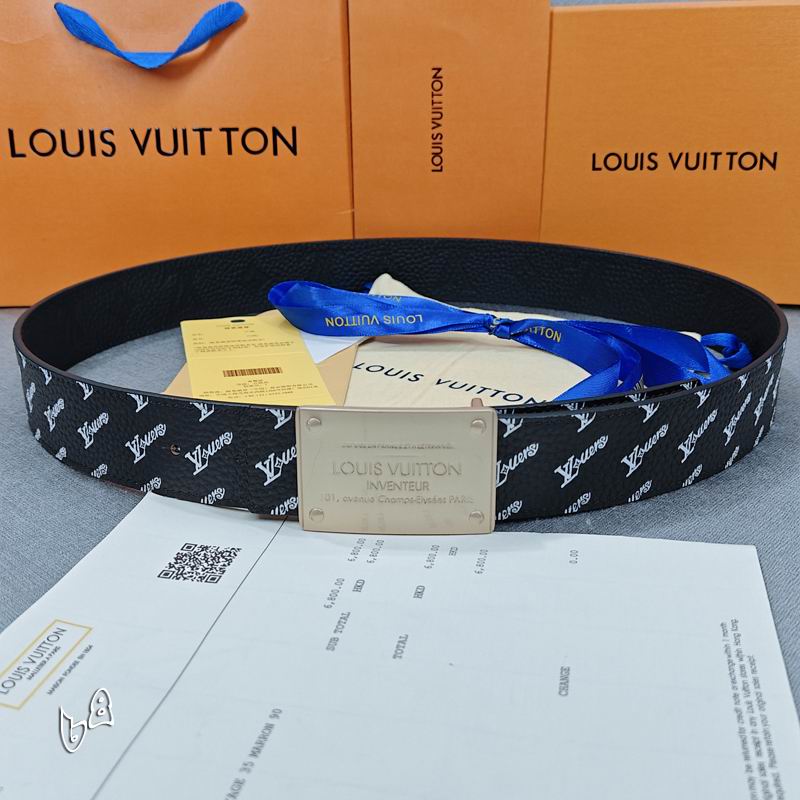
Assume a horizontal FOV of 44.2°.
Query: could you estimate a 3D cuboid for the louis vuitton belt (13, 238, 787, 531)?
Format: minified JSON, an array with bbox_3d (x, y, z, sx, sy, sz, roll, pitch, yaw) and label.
[{"bbox_3d":[-0.002,-0.028,0.463,0.343,0.044,0.297,0,20,3],"label":"louis vuitton belt"}]

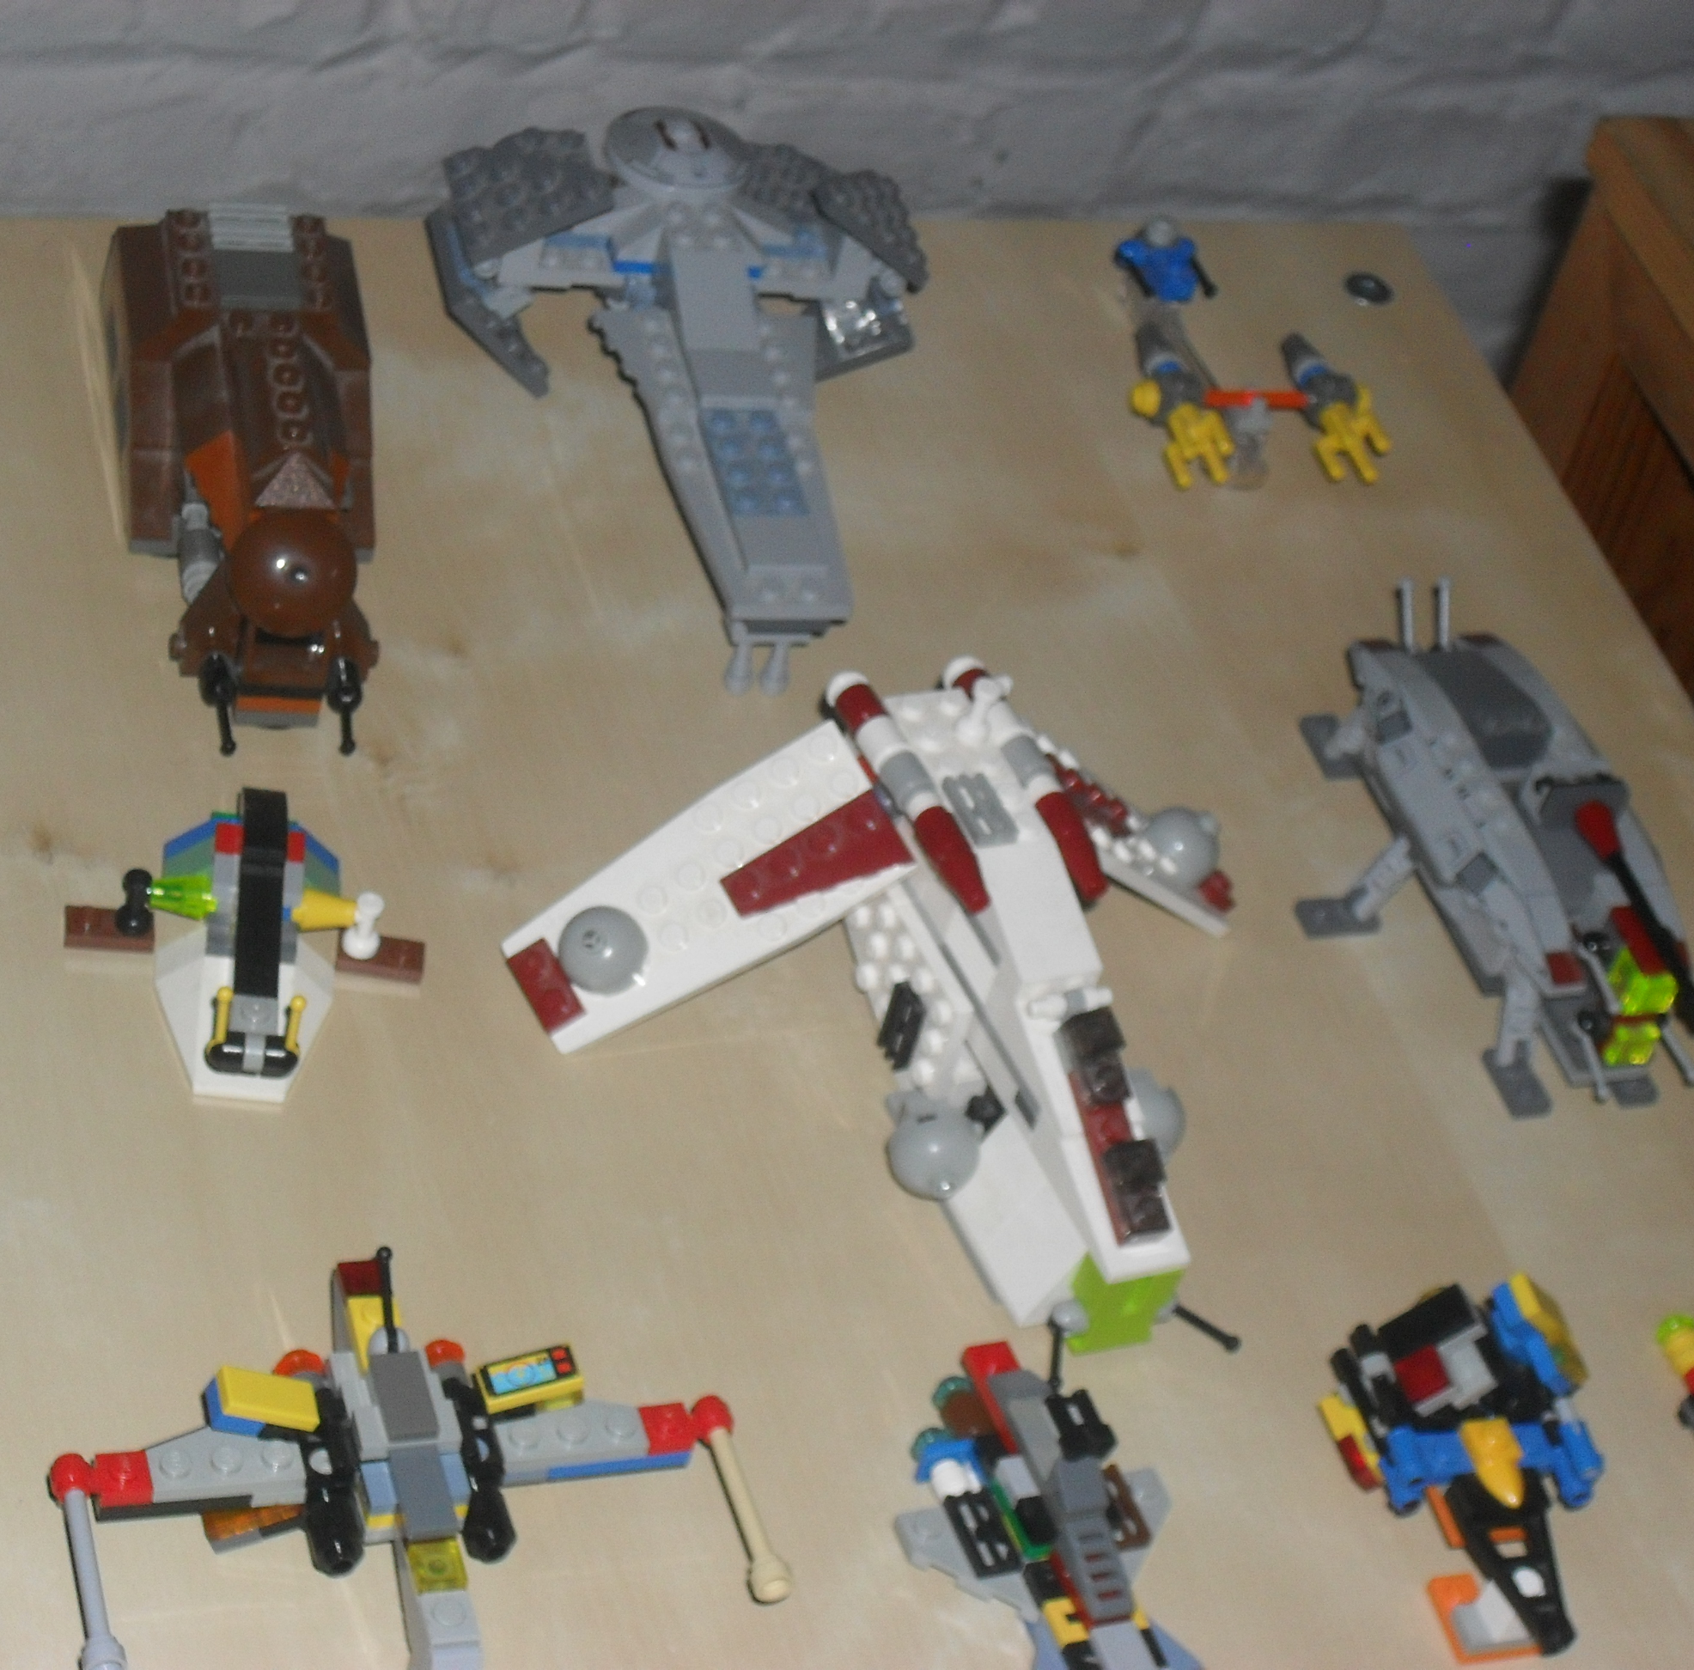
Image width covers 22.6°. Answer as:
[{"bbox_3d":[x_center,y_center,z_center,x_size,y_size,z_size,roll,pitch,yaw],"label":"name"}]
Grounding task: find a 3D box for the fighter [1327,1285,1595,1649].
[{"bbox_3d":[0.109,0.107,0.720,0.052,0.028,0.066,-1,46,-19],"label":"fighter"}]

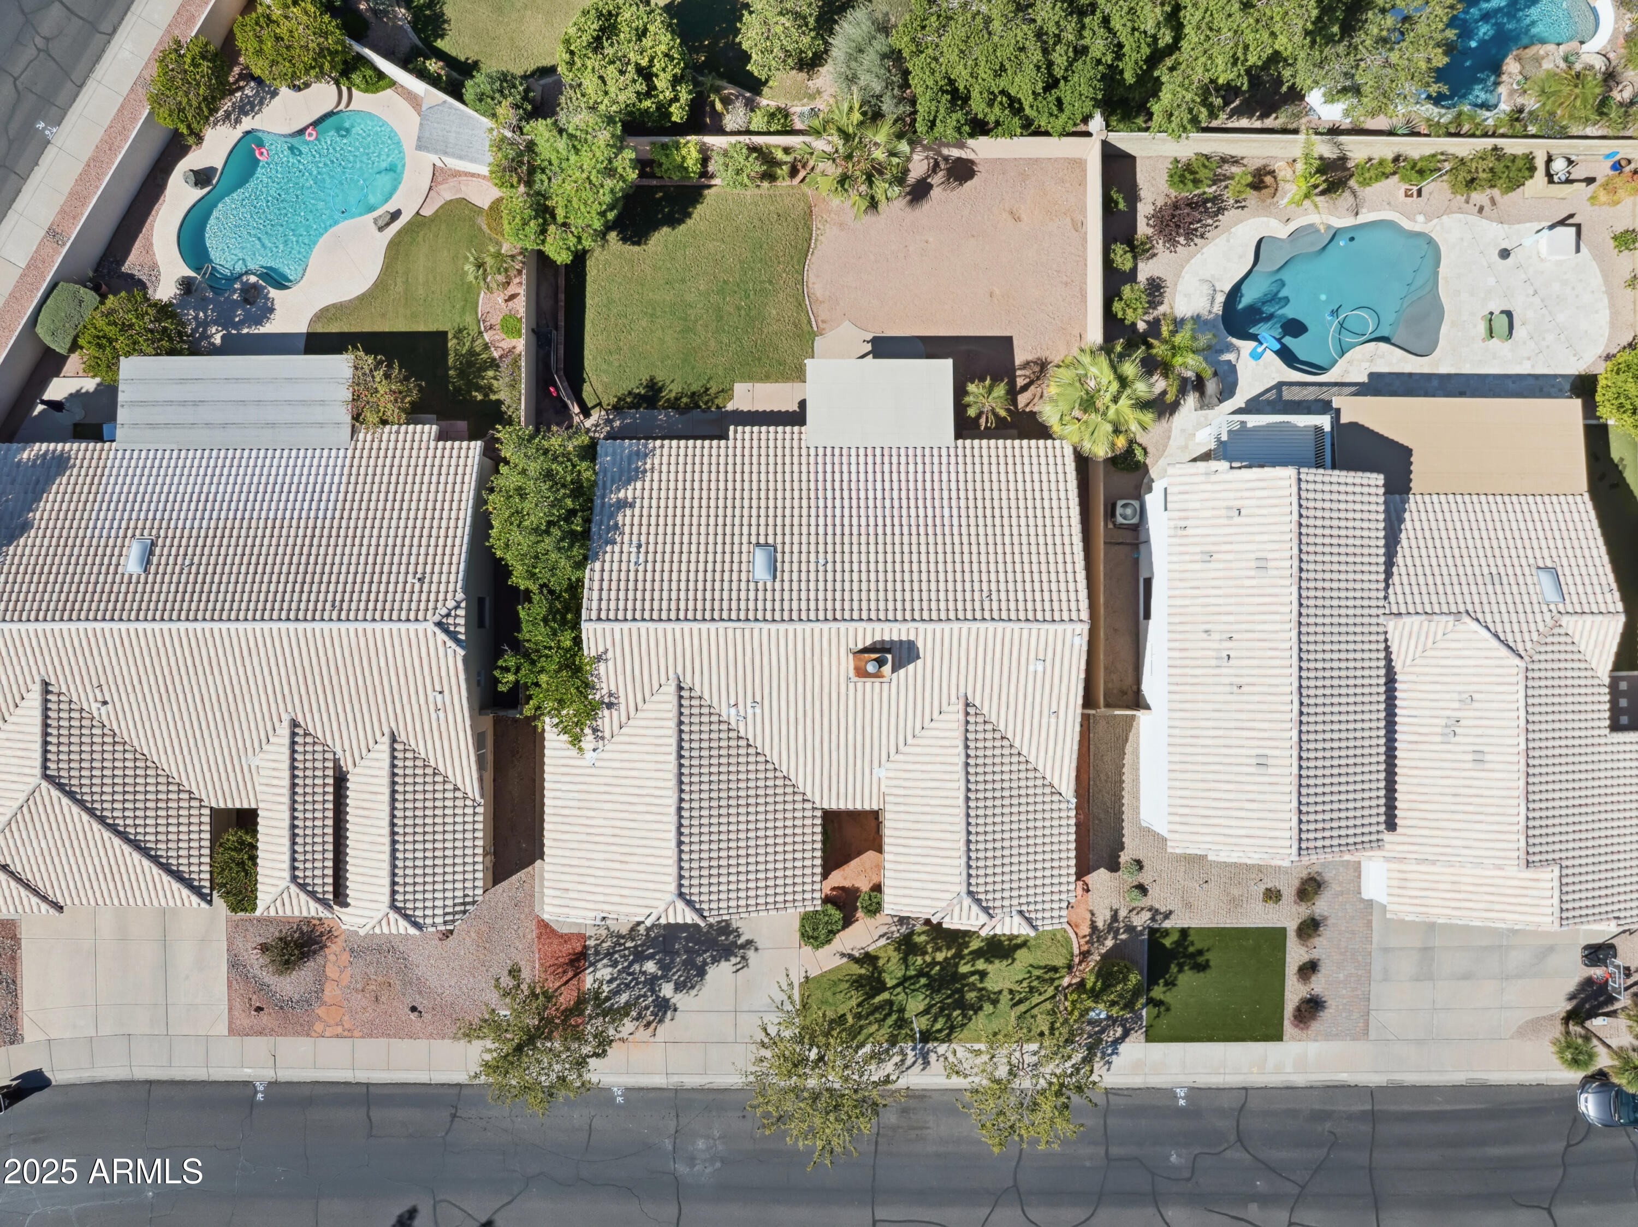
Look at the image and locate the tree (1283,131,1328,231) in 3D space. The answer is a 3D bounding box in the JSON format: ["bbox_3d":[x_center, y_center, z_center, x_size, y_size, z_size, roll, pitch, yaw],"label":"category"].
[{"bbox_3d":[18.150,-16.120,43.200,1.800,2.800,3.500,0,90,0],"label":"tree"}]

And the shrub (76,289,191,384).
[{"bbox_3d":[-25.600,-10.300,42.450,3.600,3.100,3.200,0,90,0],"label":"shrub"}]

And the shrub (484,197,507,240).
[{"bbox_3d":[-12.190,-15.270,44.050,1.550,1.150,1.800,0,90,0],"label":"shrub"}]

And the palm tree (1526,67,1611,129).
[{"bbox_3d":[28.000,-19.350,42.900,2.800,2.200,2.100,0,90,0],"label":"palm tree"}]

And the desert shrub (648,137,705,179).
[{"bbox_3d":[-5.400,-16.900,43.000,2.050,2.000,1.400,0,90,0],"label":"desert shrub"}]

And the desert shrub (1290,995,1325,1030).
[{"bbox_3d":[18.752,15.376,43.700,1.155,0.600,1.314,0,90,0],"label":"desert shrub"}]

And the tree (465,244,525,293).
[{"bbox_3d":[-12.460,-13.170,43.700,2.150,1.800,1.850,0,90,0],"label":"tree"}]

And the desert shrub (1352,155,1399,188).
[{"bbox_3d":[21.376,-16.960,43.625,1.632,0.750,1.170,0,90,0],"label":"desert shrub"}]

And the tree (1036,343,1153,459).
[{"bbox_3d":[9.720,-7.430,41.450,4.200,5.100,4.150,0,90,0],"label":"tree"}]

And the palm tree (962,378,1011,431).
[{"bbox_3d":[6.250,-7.750,42.750,1.850,2.500,1.950,0,90,0],"label":"palm tree"}]

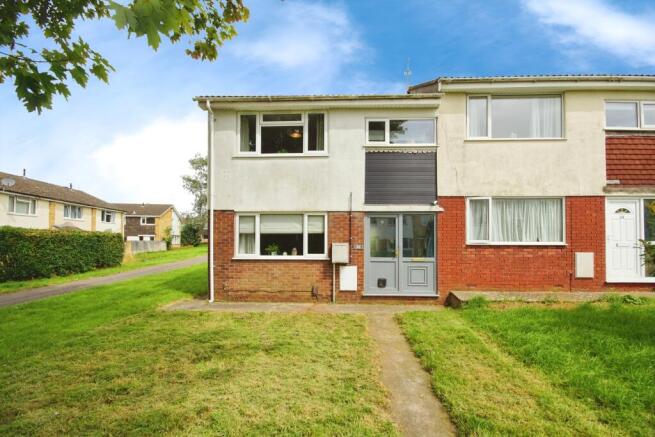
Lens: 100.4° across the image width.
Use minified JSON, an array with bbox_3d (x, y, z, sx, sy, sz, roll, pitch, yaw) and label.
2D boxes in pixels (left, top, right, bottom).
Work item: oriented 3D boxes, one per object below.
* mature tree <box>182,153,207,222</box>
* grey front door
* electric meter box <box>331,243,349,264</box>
[{"bbox_3d":[-17.100,-2.900,38.000,6.500,12.000,6.500,0,-1,2],"label":"mature tree"},{"bbox_3d":[1.875,0.925,6.963,1.849,2.098,0.100,0,-1,2],"label":"grey front door"},{"bbox_3d":[0.325,0.874,6.868,0.447,0.539,0.200,0,-1,2],"label":"electric meter box"}]

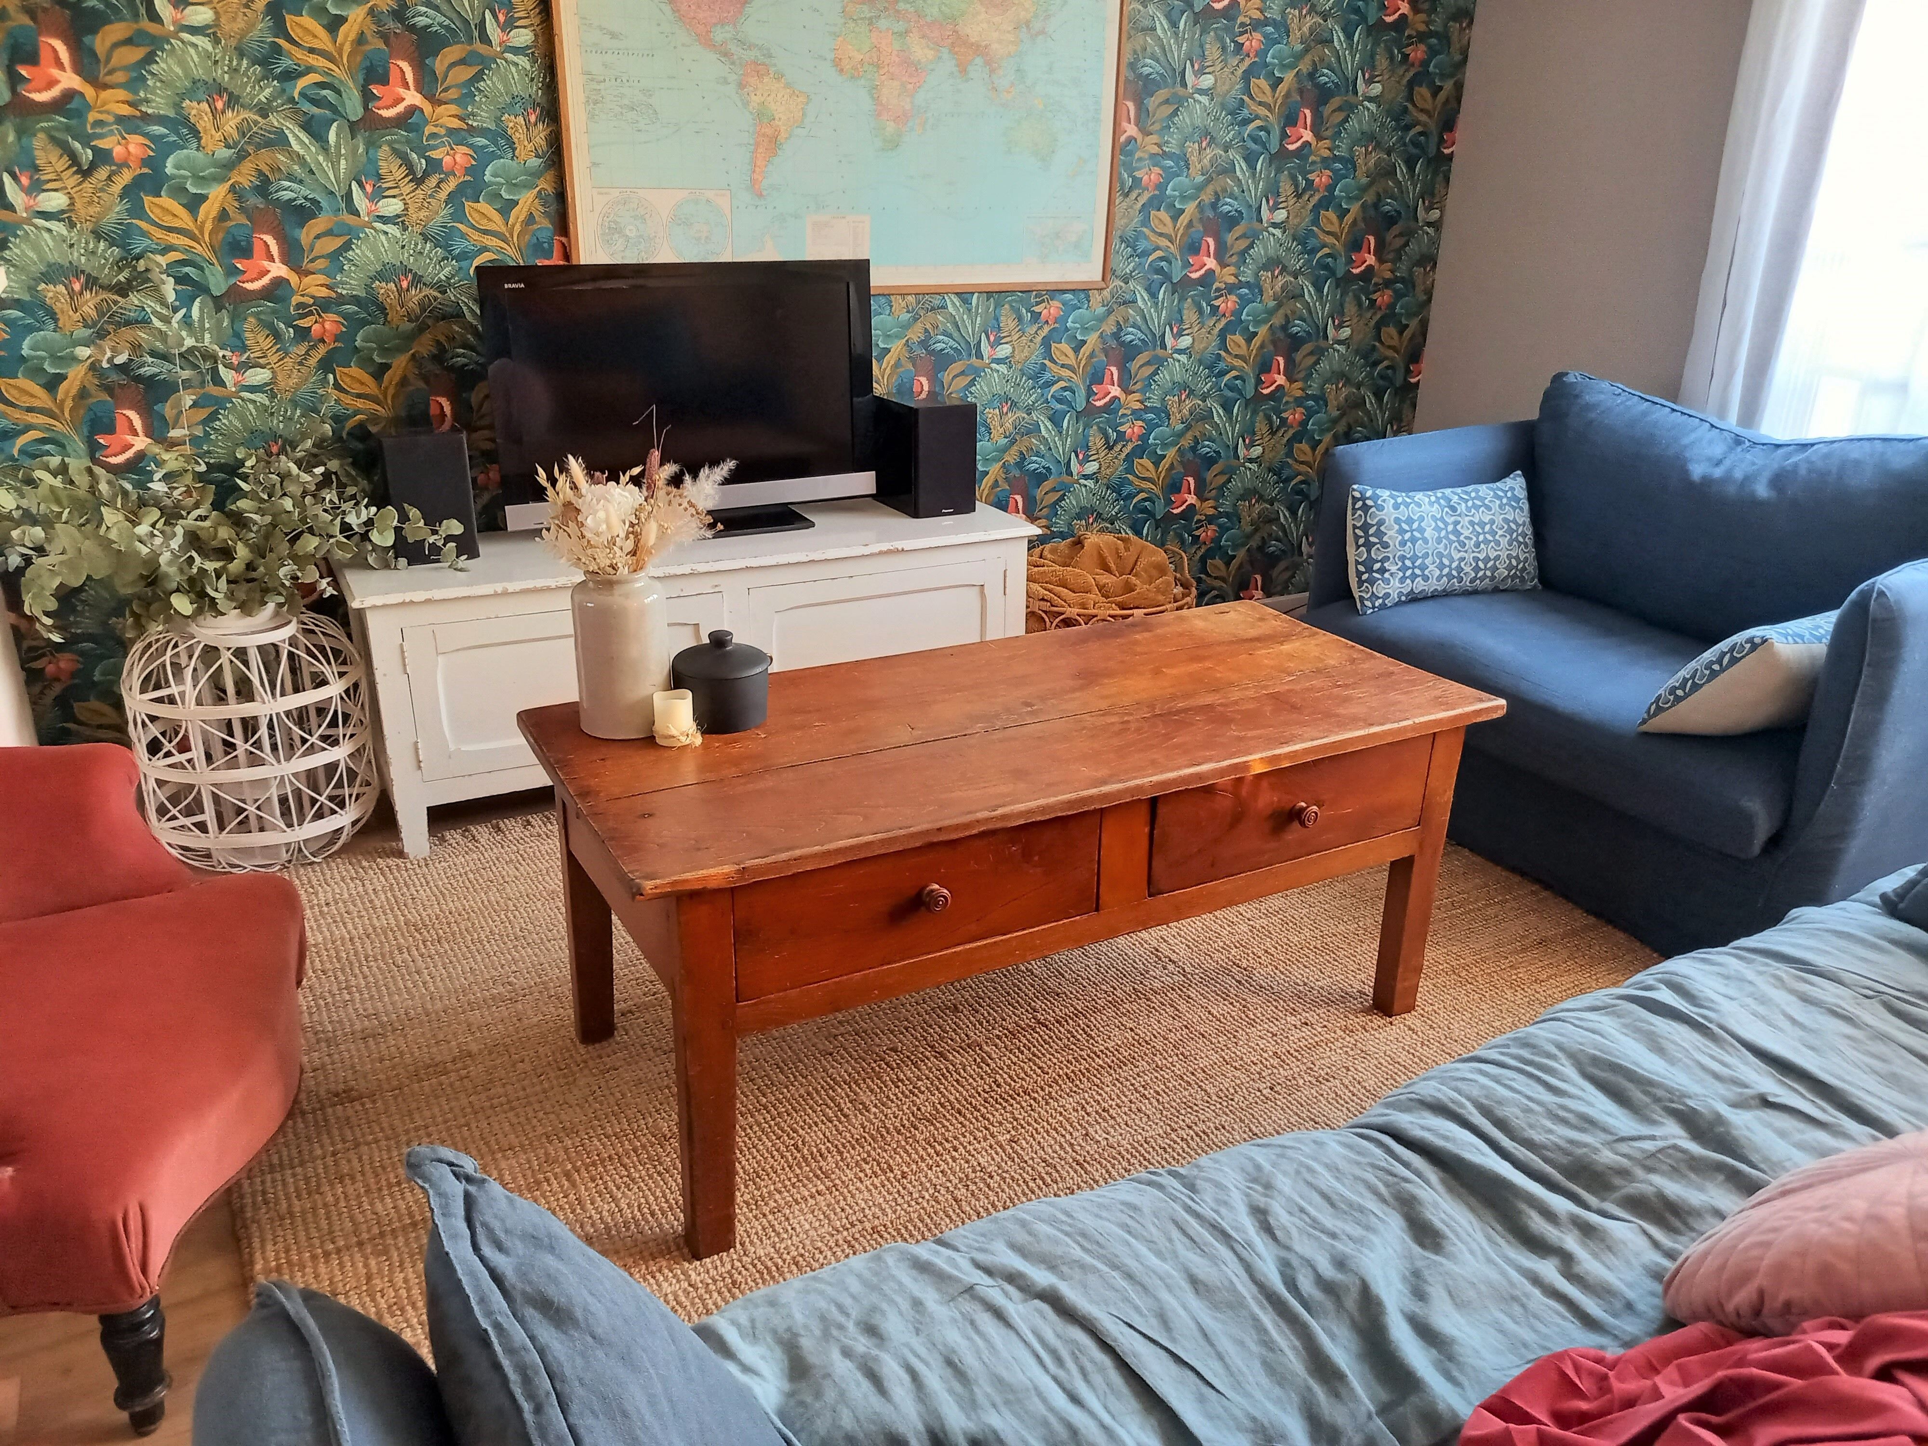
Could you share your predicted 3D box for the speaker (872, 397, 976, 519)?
[{"bbox_3d":[-0.085,-0.600,3.100,0.152,0.237,0.205,-10,24,-26],"label":"speaker"}]

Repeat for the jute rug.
[{"bbox_3d":[0.119,0.374,2.319,2.400,0.014,1.750,-10,24,-26],"label":"jute rug"}]

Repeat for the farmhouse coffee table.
[{"bbox_3d":[0.082,0.218,2.026,1.258,0.517,0.551,-10,24,-27],"label":"farmhouse coffee table"}]

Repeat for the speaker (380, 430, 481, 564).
[{"bbox_3d":[-1.029,-0.448,2.653,0.150,0.236,0.205,-10,24,-26],"label":"speaker"}]

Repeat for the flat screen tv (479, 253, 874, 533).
[{"bbox_3d":[-0.550,-0.671,2.852,0.800,0.527,0.220,-11,25,-28],"label":"flat screen tv"}]

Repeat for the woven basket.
[{"bbox_3d":[0.284,-0.227,3.380,0.510,0.360,0.500,-10,24,-26],"label":"woven basket"}]

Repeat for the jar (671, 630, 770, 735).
[{"bbox_3d":[-0.322,-0.062,1.845,0.125,0.118,0.125,1,22,-1],"label":"jar"}]

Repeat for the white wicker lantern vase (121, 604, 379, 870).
[{"bbox_3d":[-1.305,0.013,2.567,0.400,0.435,0.400,-10,24,-26],"label":"white wicker lantern vase"}]

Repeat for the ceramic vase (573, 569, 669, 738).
[{"bbox_3d":[-0.441,-0.090,1.802,0.119,0.197,0.119,-10,24,-26],"label":"ceramic vase"}]

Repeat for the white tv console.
[{"bbox_3d":[-0.546,-0.151,2.939,1.359,0.502,0.450,-10,24,-26],"label":"white tv console"}]

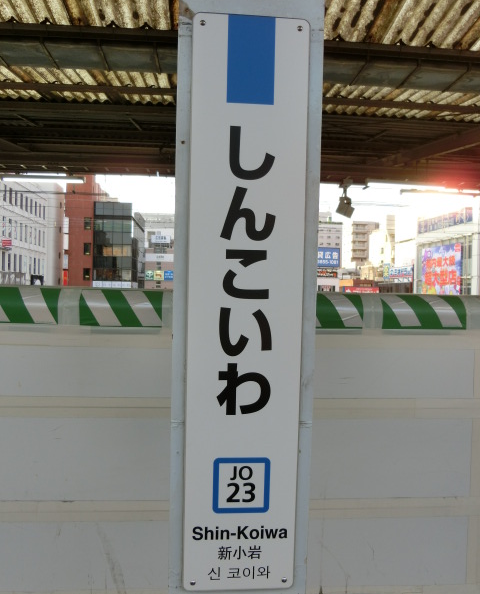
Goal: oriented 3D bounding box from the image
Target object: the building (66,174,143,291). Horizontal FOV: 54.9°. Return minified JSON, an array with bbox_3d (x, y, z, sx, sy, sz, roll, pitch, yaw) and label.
[{"bbox_3d":[-20.323,-6.125,71.872,9.098,21.326,16.000,1,1,-6],"label":"building"}]

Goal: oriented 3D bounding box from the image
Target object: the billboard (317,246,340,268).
[{"bbox_3d":[18.405,-8.402,98.246,5.995,4.190,0.500,1,1,-10],"label":"billboard"}]

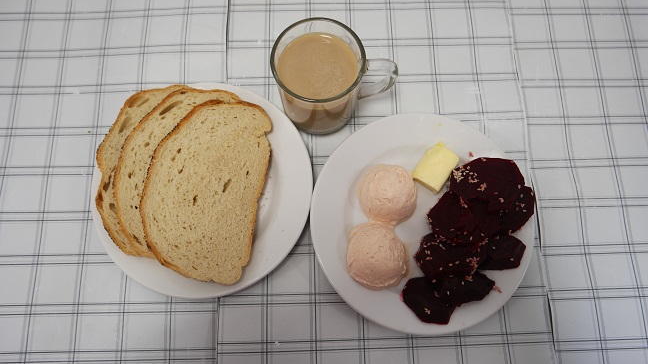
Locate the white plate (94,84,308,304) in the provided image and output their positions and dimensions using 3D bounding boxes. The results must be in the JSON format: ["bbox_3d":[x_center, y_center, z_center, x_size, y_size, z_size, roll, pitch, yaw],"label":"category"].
[{"bbox_3d":[-0.117,0.004,0.427,0.213,0.020,0.213,0,76,0],"label":"white plate"}]

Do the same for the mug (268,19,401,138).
[{"bbox_3d":[0.011,-0.095,0.416,0.115,0.091,0.082,-3,76,-1],"label":"mug"}]

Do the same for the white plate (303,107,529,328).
[{"bbox_3d":[0.094,0.036,0.421,0.212,0.020,0.212,0,76,0],"label":"white plate"}]

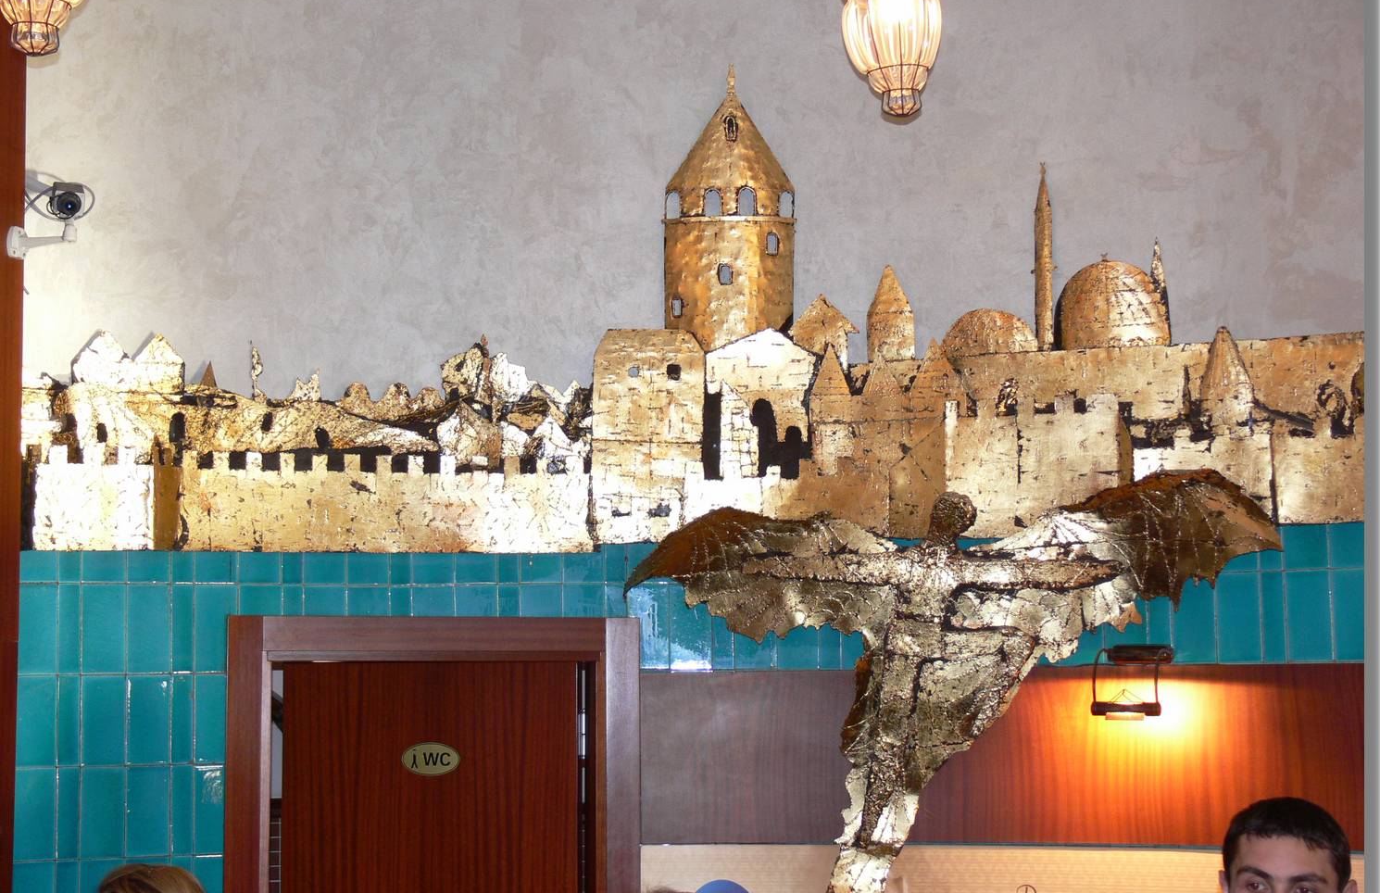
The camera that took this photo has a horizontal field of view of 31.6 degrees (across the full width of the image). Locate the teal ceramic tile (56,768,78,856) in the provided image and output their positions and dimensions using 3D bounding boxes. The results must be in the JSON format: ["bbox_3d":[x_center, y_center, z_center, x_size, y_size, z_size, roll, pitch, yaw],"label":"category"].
[{"bbox_3d":[-1.391,0.820,5.455,0.050,0.200,0.010,1,-6,-15],"label":"teal ceramic tile"}]

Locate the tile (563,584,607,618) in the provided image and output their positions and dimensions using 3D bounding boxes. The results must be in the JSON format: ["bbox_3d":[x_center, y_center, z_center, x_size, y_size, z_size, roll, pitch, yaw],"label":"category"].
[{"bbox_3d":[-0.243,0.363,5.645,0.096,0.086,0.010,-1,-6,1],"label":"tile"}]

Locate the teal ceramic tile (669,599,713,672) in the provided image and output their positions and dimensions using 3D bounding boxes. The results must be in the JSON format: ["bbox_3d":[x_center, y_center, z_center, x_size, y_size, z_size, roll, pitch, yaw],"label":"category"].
[{"bbox_3d":[0.004,0.418,5.629,0.096,0.200,0.010,-1,-6,4],"label":"teal ceramic tile"}]

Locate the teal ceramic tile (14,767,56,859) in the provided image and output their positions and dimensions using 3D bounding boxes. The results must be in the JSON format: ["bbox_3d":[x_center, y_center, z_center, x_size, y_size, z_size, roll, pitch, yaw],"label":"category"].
[{"bbox_3d":[-1.457,0.815,5.411,0.092,0.200,0.009,1,-6,-15],"label":"teal ceramic tile"}]

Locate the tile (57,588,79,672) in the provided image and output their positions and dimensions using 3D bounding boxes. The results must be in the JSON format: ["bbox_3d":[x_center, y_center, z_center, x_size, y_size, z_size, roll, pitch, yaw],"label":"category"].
[{"bbox_3d":[-1.403,0.414,5.509,0.049,0.200,0.010,1,-6,-14],"label":"tile"}]

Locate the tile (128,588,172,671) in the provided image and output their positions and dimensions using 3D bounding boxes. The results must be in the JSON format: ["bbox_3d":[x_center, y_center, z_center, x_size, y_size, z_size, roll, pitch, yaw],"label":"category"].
[{"bbox_3d":[-1.229,0.415,5.535,0.099,0.200,0.010,1,-6,-12],"label":"tile"}]

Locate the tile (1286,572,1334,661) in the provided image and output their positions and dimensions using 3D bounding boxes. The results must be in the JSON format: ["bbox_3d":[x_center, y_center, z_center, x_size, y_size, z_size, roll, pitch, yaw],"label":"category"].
[{"bbox_3d":[1.357,0.374,5.335,0.096,0.200,0.010,-3,-6,21],"label":"tile"}]

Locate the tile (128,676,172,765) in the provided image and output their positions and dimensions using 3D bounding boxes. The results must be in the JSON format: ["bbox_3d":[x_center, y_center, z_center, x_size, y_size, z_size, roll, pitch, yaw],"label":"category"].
[{"bbox_3d":[-1.218,0.617,5.490,0.094,0.199,0.009,1,-6,-12],"label":"tile"}]

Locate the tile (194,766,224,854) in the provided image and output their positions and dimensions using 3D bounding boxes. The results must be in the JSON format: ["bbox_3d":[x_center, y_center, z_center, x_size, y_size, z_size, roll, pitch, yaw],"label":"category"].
[{"bbox_3d":[-1.083,0.820,5.495,0.067,0.199,0.009,1,-6,-10],"label":"tile"}]

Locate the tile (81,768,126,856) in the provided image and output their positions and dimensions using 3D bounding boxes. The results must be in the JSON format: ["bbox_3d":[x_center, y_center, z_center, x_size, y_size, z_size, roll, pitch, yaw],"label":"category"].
[{"bbox_3d":[-1.318,0.821,5.474,0.099,0.200,0.010,1,-6,-13],"label":"tile"}]

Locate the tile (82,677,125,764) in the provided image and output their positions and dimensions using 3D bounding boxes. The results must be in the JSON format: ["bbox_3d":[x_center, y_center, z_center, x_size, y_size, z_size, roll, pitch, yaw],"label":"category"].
[{"bbox_3d":[-1.324,0.619,5.506,0.096,0.200,0.010,1,-6,-13],"label":"tile"}]

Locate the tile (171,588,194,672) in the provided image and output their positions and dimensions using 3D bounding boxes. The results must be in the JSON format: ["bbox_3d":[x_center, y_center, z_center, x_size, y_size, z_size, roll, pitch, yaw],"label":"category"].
[{"bbox_3d":[-1.149,0.414,5.525,0.048,0.195,0.009,1,-6,-11],"label":"tile"}]

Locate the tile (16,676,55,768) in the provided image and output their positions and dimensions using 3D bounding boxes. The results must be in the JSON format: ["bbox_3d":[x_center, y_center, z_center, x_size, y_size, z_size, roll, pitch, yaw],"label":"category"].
[{"bbox_3d":[-1.458,0.614,5.431,0.089,0.198,0.009,1,-6,-15],"label":"tile"}]

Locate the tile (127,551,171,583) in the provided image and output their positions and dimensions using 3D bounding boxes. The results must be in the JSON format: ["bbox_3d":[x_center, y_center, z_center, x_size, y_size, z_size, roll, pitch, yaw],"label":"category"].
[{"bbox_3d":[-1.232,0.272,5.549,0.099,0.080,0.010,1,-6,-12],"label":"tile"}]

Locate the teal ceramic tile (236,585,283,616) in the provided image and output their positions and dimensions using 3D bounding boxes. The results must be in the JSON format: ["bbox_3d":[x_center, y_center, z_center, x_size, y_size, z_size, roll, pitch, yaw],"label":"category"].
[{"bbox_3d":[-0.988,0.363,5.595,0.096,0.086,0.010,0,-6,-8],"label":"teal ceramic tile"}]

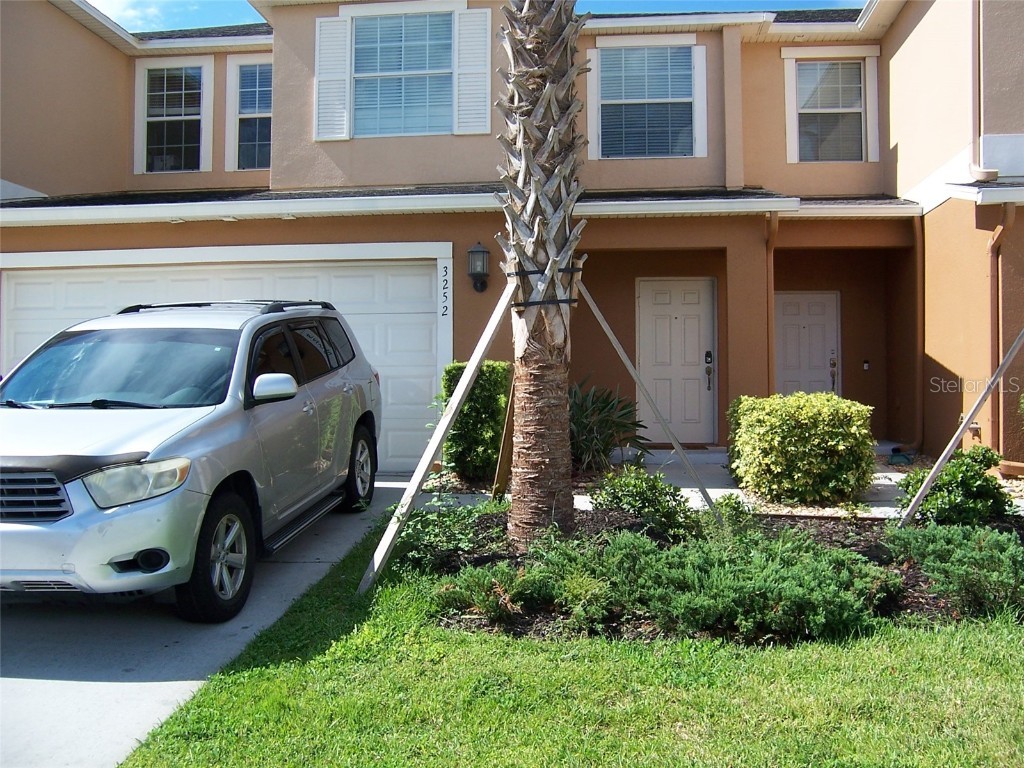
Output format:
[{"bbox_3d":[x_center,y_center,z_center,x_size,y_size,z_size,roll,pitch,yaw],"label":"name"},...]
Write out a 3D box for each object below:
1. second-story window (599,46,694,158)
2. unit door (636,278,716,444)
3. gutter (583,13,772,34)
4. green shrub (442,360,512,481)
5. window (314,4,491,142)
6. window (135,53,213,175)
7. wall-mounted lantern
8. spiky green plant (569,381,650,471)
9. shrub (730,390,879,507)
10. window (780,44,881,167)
[{"bbox_3d":[1.721,-3.608,12.490,1.220,1.430,0.100,0,0,6],"label":"second-story window"},{"bbox_3d":[2.068,-0.289,12.250,0.990,2.080,0.120,0,0,6],"label":"unit door"},{"bbox_3d":[1.948,-4.512,12.150,2.500,0.140,0.150,0,0,6],"label":"gutter"},{"bbox_3d":[-0.323,0.347,9.400,0.650,1.120,0.650,0,0,6],"label":"green shrub"},{"bbox_3d":[-1.266,-3.614,11.290,2.060,1.560,0.120,0,0,6],"label":"window"},{"bbox_3d":[-4.612,-3.672,13.300,1.100,1.570,0.120,0,0,6],"label":"window"},{"bbox_3d":[-0.327,-1.155,9.680,0.215,0.480,0.250,0,0,6],"label":"wall-mounted lantern"},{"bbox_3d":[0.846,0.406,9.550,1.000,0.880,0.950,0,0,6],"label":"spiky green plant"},{"bbox_3d":[2.592,0.572,8.800,1.130,0.920,1.000,0,0,6],"label":"shrub"},{"bbox_3d":[4.532,-3.964,13.870,1.320,1.620,0.120,0,0,6],"label":"window"}]

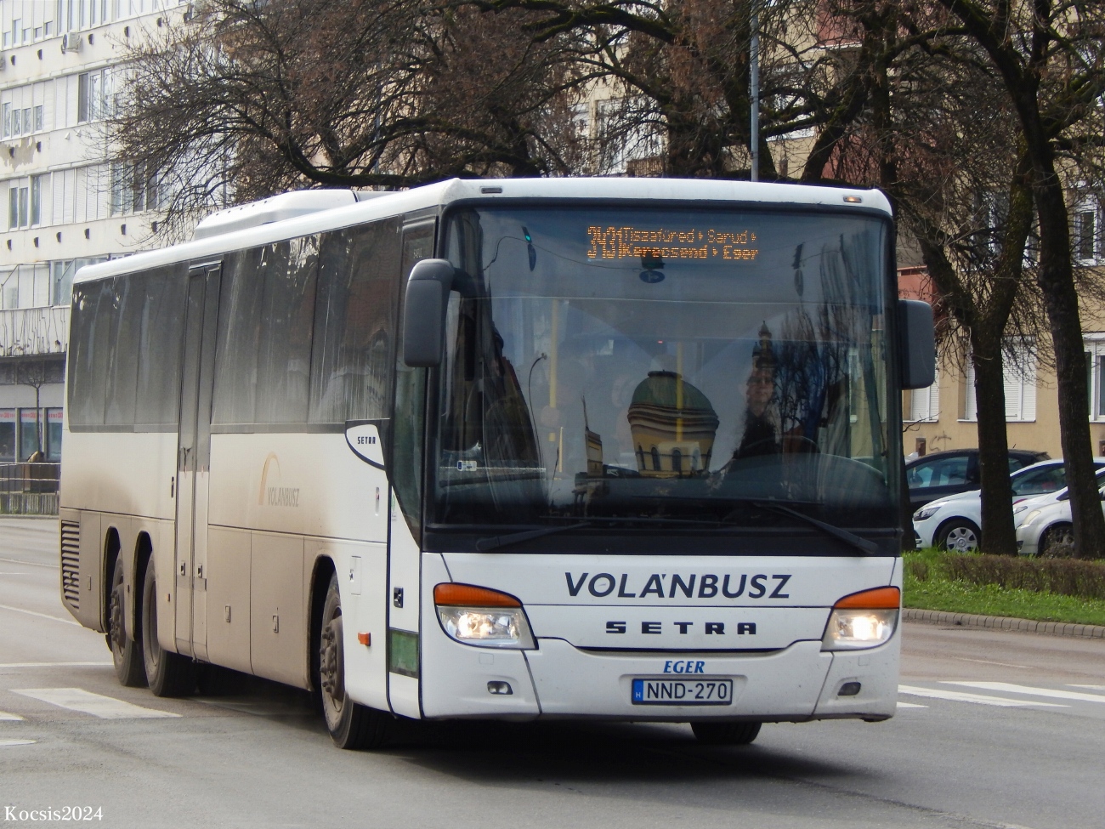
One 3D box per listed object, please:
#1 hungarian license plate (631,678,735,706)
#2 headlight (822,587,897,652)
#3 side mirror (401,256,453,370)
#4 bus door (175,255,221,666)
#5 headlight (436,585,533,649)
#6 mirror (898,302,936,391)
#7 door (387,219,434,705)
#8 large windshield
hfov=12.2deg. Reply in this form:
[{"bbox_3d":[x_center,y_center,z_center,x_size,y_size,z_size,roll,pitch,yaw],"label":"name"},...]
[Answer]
[{"bbox_3d":[0.647,1.378,25.674,0.522,0.118,0.022,1,0,-13],"label":"hungarian license plate"},{"bbox_3d":[1.558,1.022,26.051,0.490,0.347,0.251,1,0,-13],"label":"headlight"},{"bbox_3d":[-0.610,-0.497,25.401,0.246,0.536,0.211,1,0,-13],"label":"side mirror"},{"bbox_3d":[-2.237,0.294,32.920,0.121,2.520,1.358,1,0,-13],"label":"bus door"},{"bbox_3d":[-0.329,0.997,25.624,0.490,0.347,0.251,1,0,-13],"label":"headlight"},{"bbox_3d":[1.864,-0.364,26.708,0.252,0.464,0.201,1,0,-13],"label":"mirror"},{"bbox_3d":[-0.702,0.272,26.161,0.131,2.530,0.795,1,0,-13],"label":"door"},{"bbox_3d":[0.615,-0.192,25.904,2.394,1.715,0.392,1,0,-13],"label":"large windshield"}]

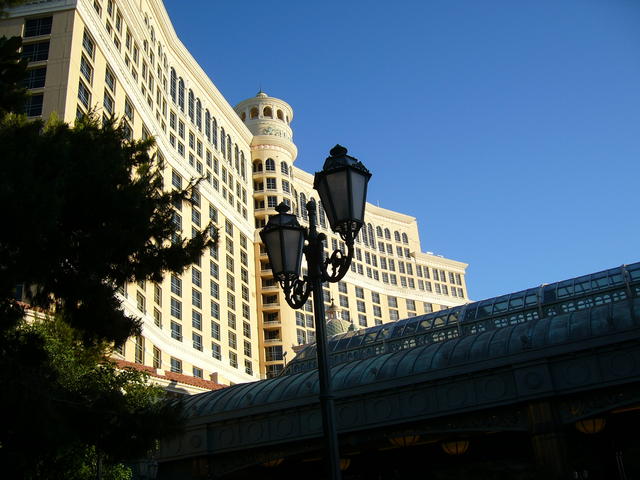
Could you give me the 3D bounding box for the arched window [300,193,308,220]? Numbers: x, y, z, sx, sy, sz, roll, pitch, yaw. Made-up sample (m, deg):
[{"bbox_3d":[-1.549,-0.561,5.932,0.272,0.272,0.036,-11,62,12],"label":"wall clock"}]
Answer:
[{"bbox_3d":[-6.399,-12.974,251.455,0.450,11.110,3.100,-25,-31,36],"label":"arched window"}]

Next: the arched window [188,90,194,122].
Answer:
[{"bbox_3d":[-37.402,-39.069,187.853,0.450,11.110,3.100,-12,-25,14],"label":"arched window"}]

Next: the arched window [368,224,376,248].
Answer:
[{"bbox_3d":[22.204,-2.218,280.814,0.450,11.110,3.100,-25,-31,36],"label":"arched window"}]

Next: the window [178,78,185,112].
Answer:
[{"bbox_3d":[-39.160,-41.252,182.699,0.450,11.110,3.100,-12,-25,14],"label":"window"}]

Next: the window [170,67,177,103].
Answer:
[{"bbox_3d":[-40.545,-42.972,178.638,0.450,11.110,3.100,-12,-25,14],"label":"window"}]

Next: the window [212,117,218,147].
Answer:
[{"bbox_3d":[-32.739,-33.280,201.524,0.450,11.110,3.100,-12,-25,14],"label":"window"}]

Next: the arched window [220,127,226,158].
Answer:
[{"bbox_3d":[-30.943,-31.050,206.789,0.450,11.110,3.100,-12,-25,14],"label":"arched window"}]

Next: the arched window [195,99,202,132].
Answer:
[{"bbox_3d":[-36.005,-37.335,191.948,0.450,11.110,3.100,-12,-25,14],"label":"arched window"}]

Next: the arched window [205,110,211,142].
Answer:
[{"bbox_3d":[-34.232,-35.133,197.147,0.450,11.110,3.100,-12,-25,14],"label":"arched window"}]

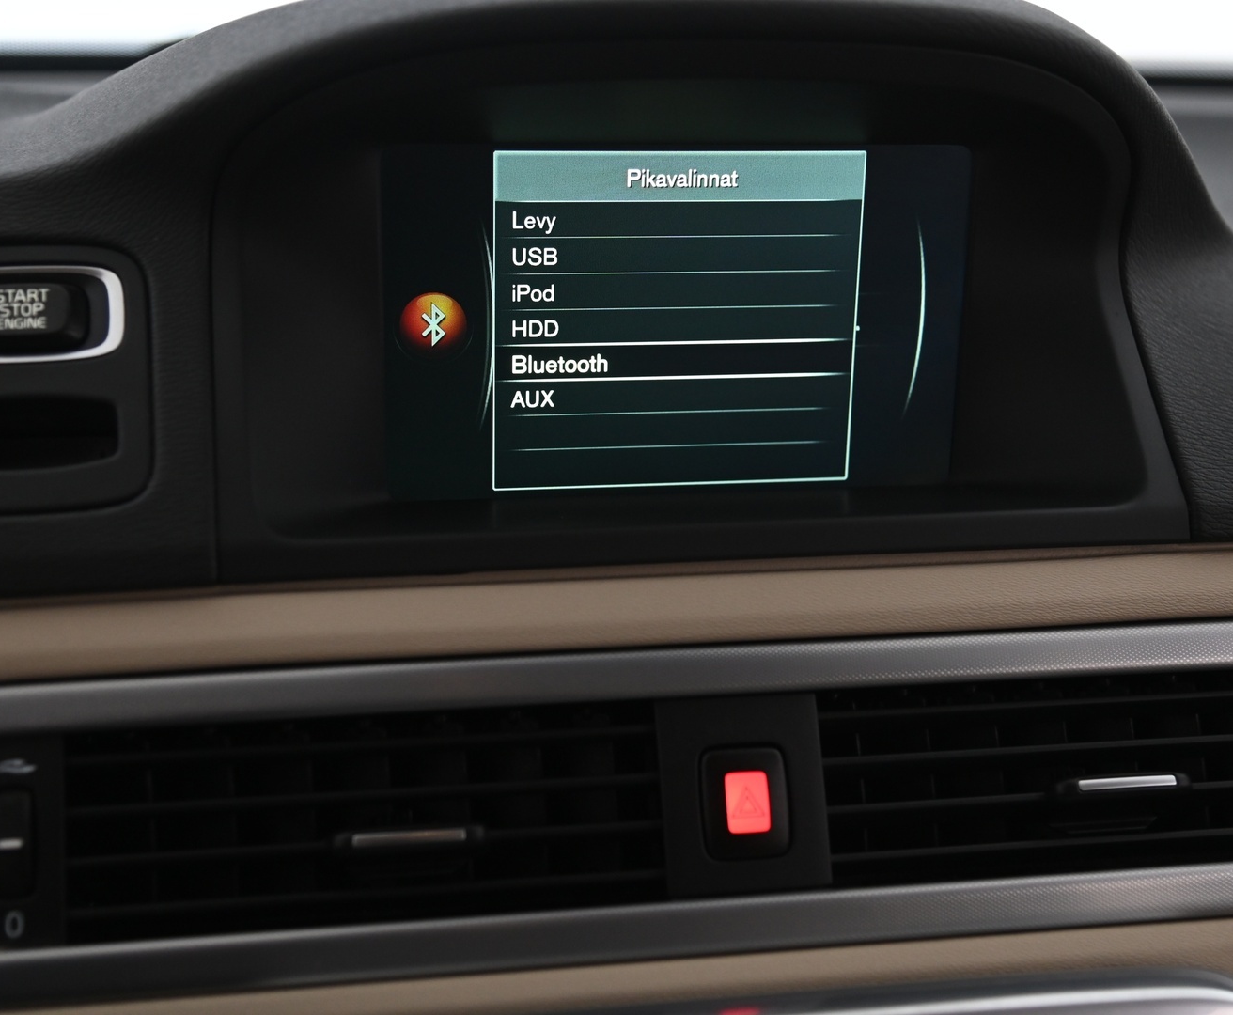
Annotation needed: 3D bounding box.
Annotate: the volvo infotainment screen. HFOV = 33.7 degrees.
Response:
[{"bbox_3d":[0.016,-0.049,0.531,0.153,0.092,0.012,-2,18,-10],"label":"volvo infotainment screen"}]

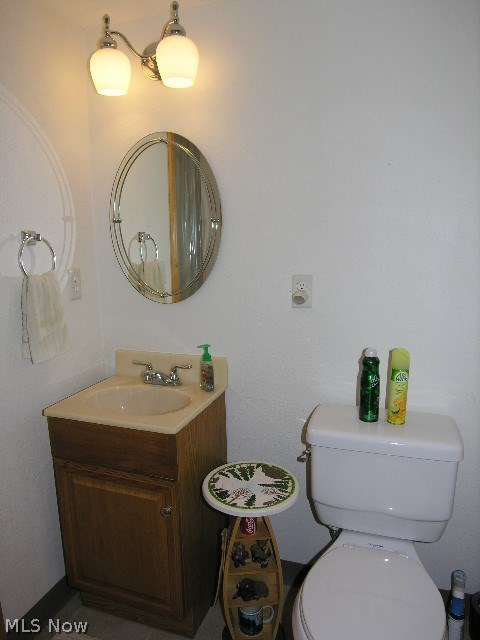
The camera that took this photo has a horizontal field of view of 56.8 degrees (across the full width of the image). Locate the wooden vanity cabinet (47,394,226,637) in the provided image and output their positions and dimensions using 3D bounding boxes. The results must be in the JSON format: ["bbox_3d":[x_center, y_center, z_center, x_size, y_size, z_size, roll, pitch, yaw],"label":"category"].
[{"bbox_3d":[-0.339,0.684,1.670,0.468,0.784,0.425,2,11,19],"label":"wooden vanity cabinet"}]

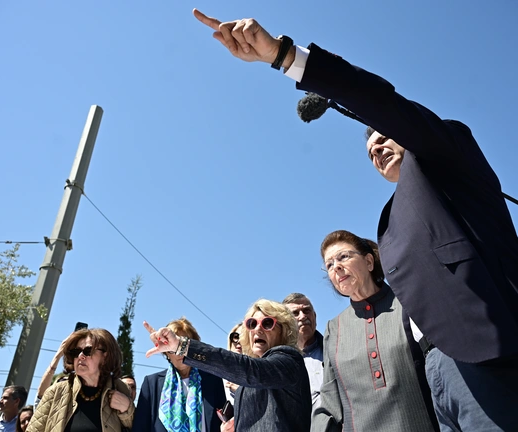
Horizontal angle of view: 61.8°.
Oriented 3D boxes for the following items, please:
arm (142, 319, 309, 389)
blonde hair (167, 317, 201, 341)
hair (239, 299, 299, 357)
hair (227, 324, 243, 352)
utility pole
[{"bbox_3d":[-0.142,0.574,1.780,0.650,0.210,0.160,13,-39,-20],"label":"arm"},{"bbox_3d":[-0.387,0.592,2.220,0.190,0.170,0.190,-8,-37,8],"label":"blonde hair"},{"bbox_3d":[0.047,0.498,1.950,0.250,0.260,0.240,-18,-39,20],"label":"hair"},{"bbox_3d":[-0.138,0.750,2.650,0.180,0.220,0.200,-18,-39,20],"label":"hair"},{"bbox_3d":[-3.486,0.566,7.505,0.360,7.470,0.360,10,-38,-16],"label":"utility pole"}]

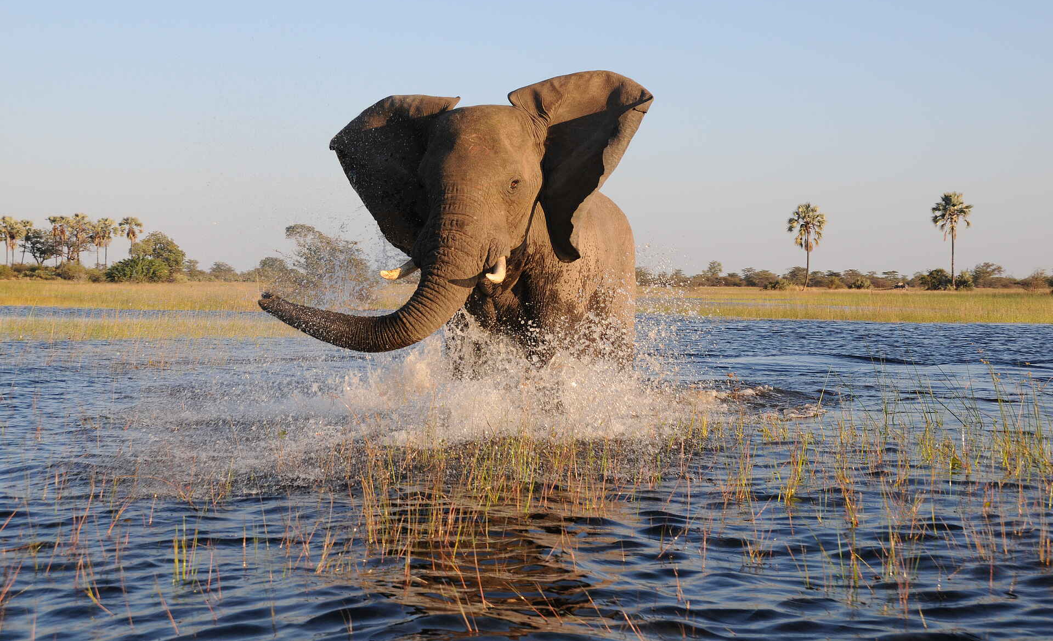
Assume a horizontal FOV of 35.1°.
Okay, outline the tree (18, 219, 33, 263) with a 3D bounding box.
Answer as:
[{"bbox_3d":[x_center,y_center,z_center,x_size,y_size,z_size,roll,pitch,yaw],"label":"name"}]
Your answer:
[{"bbox_3d":[-97.784,-13.969,325.000,4.000,11.400,4.000,0,1,0],"label":"tree"}]

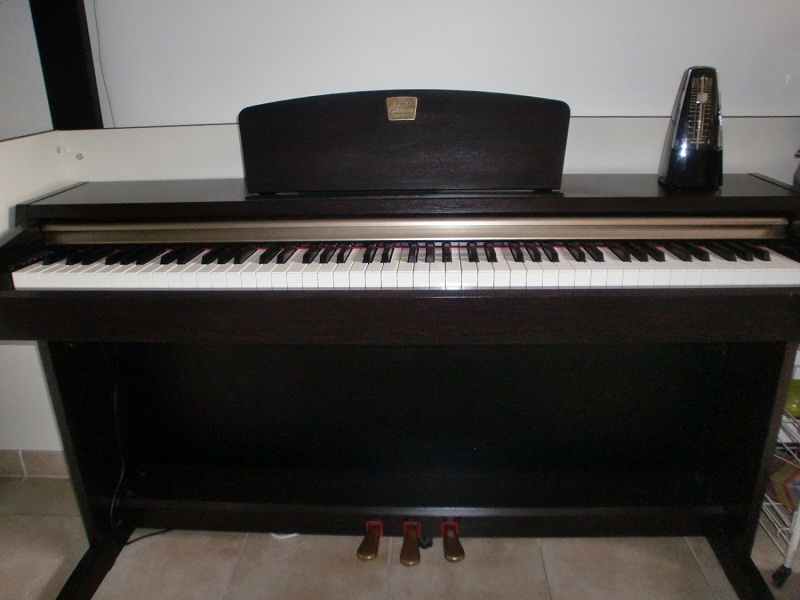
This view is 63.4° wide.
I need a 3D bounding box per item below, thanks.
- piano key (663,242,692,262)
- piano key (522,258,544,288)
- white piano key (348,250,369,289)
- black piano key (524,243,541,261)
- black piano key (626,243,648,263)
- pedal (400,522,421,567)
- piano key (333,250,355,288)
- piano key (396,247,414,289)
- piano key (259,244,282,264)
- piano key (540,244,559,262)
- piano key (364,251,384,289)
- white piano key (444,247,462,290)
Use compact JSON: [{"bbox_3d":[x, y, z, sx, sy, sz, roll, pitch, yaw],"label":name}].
[{"bbox_3d":[0.433,-0.078,1.012,0.013,0.013,0.092,0,19,4],"label":"piano key"},{"bbox_3d":[0.199,-0.052,1.005,0.022,0.025,0.149,0,17,4],"label":"piano key"},{"bbox_3d":[-0.059,-0.054,1.023,0.023,0.024,0.143,0,19,4],"label":"white piano key"},{"bbox_3d":[0.210,-0.076,1.020,0.012,0.013,0.098,0,17,4],"label":"black piano key"},{"bbox_3d":[0.372,-0.076,1.019,0.013,0.012,0.092,0,18,3],"label":"black piano key"},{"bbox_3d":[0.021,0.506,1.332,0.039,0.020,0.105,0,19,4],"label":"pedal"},{"bbox_3d":[-0.082,-0.054,1.024,0.023,0.024,0.143,0,19,4],"label":"piano key"},{"bbox_3d":[0.012,-0.053,1.023,0.022,0.023,0.147,0,18,3],"label":"piano key"},{"bbox_3d":[-0.210,-0.075,1.051,0.013,0.012,0.092,0,18,3],"label":"piano key"},{"bbox_3d":[0.237,-0.076,1.018,0.012,0.013,0.098,0,17,4],"label":"piano key"},{"bbox_3d":[-0.035,-0.054,1.021,0.023,0.024,0.143,0,19,4],"label":"piano key"},{"bbox_3d":[0.083,-0.052,1.012,0.022,0.025,0.149,0,17,4],"label":"white piano key"}]

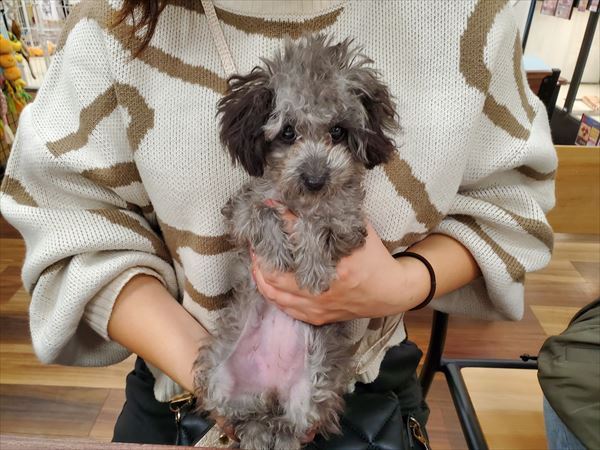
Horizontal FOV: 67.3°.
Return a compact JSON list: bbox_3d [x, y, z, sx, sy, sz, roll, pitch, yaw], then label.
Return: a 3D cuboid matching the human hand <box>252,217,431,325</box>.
[{"bbox_3d":[0.041,0.042,0.450,0.170,0.112,0.090,-3,3,-6],"label":"human hand"}]

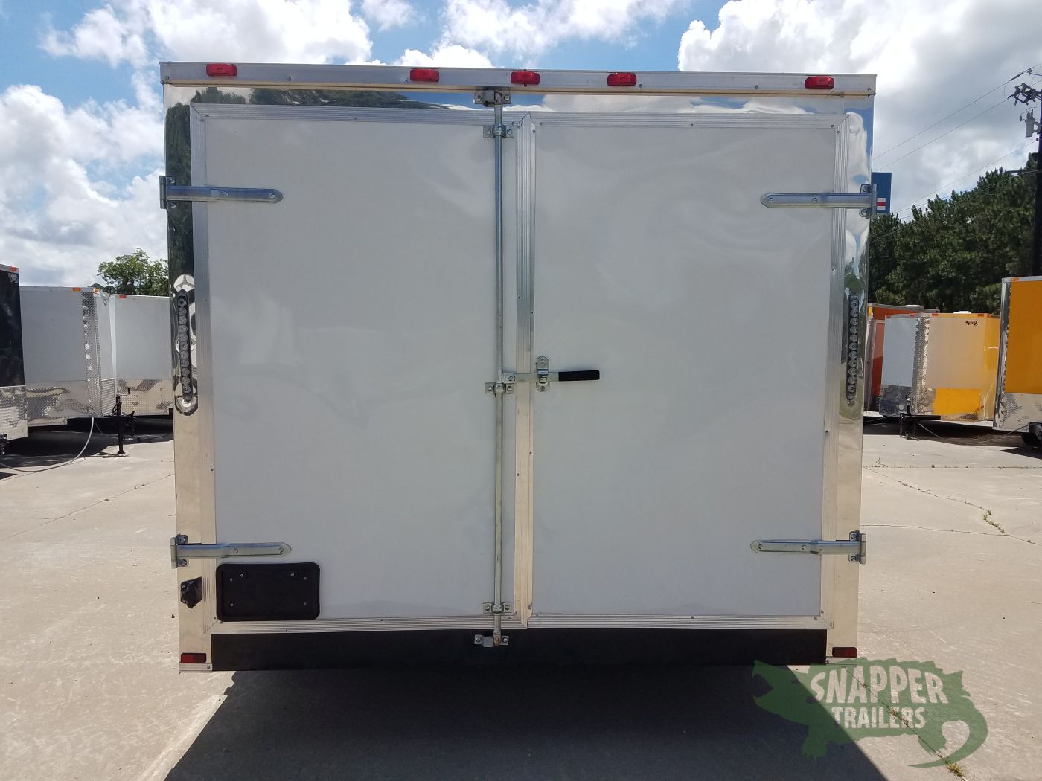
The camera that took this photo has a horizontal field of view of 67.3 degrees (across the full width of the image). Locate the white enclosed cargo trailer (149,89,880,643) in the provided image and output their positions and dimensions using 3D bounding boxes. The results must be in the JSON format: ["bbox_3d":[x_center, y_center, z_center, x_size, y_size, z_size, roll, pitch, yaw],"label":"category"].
[{"bbox_3d":[-0.090,-0.059,5.922,2.590,2.606,6.000,0,4,-2],"label":"white enclosed cargo trailer"}]

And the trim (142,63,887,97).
[{"bbox_3d":[0.014,-1.107,2.800,2.560,0.078,0.060,0,4,-2],"label":"trim"}]

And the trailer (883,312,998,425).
[{"bbox_3d":[9.090,-0.417,16.051,4.600,2.184,1.950,-3,4,-40],"label":"trailer"}]

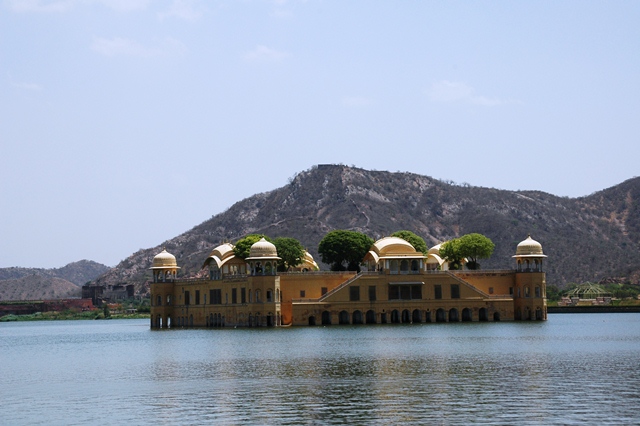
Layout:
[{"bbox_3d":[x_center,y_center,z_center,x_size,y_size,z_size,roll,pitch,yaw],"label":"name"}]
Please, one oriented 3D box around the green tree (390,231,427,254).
[{"bbox_3d":[15.681,6.826,295.000,8.400,7.200,8.200,-1,-3,0],"label":"green tree"}]

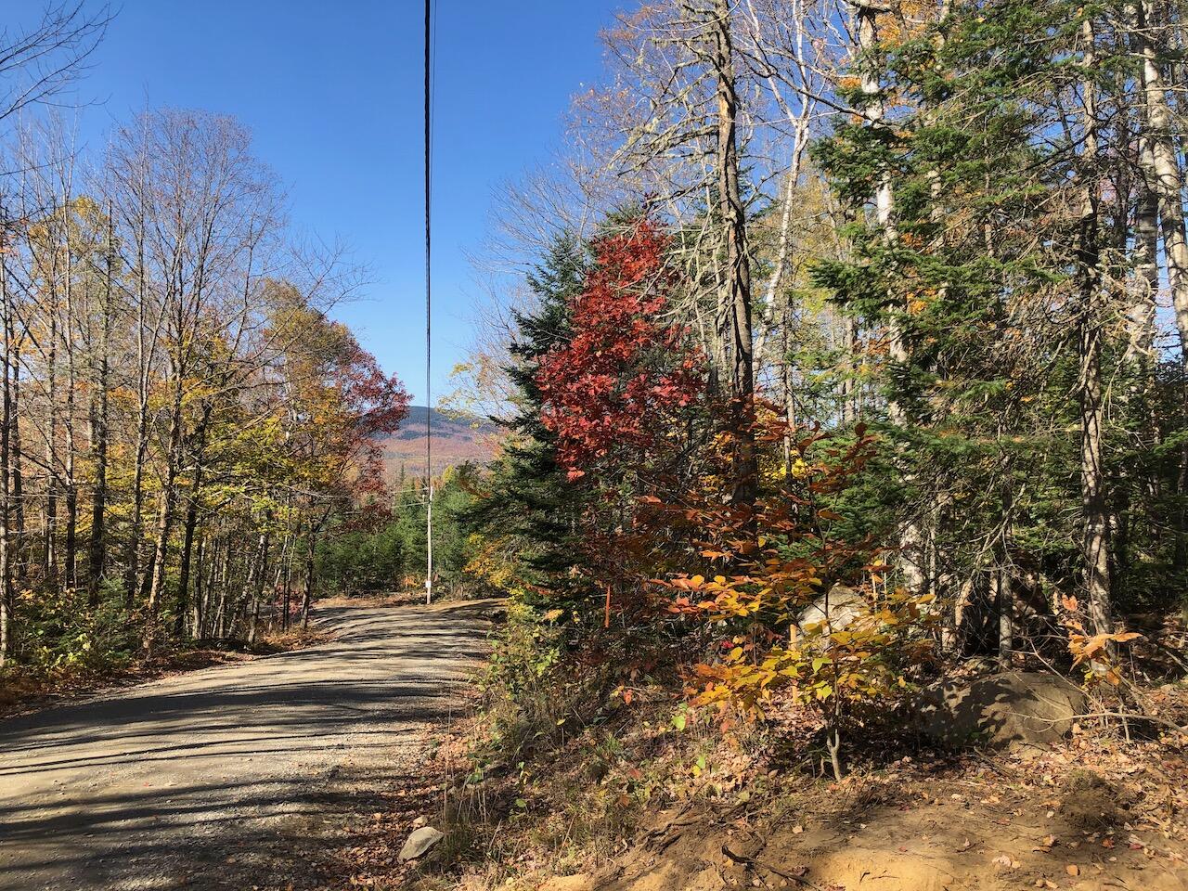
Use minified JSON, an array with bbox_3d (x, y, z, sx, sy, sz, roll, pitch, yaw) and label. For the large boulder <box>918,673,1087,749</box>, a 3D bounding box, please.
[{"bbox_3d":[2.456,1.605,5.850,0.942,0.415,0.640,0,-2,0],"label":"large boulder"}]

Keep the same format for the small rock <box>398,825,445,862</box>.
[{"bbox_3d":[-0.954,2.192,5.300,0.243,0.159,0.175,2,-3,-35],"label":"small rock"}]

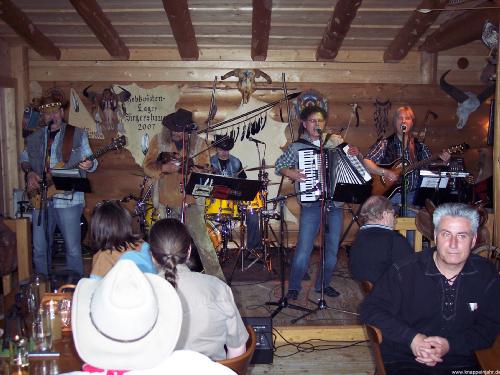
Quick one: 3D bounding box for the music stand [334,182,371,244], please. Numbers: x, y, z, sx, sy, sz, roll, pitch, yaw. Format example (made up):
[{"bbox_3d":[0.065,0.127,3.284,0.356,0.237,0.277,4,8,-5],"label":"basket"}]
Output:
[{"bbox_3d":[0.950,0.463,5.260,0.460,1.040,0.420,-1,5,-11],"label":"music stand"}]

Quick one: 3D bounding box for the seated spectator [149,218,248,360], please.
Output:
[{"bbox_3d":[-0.266,0.737,2.643,0.550,1.270,0.800,0,5,2],"label":"seated spectator"}]

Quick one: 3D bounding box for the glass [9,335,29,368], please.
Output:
[{"bbox_3d":[-0.870,0.609,2.131,0.070,0.115,0.070,0,5,0],"label":"glass"}]

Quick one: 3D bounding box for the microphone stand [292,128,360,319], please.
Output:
[{"bbox_3d":[0.621,0.285,4.729,0.550,1.520,0.580,-1,6,-3],"label":"microphone stand"}]

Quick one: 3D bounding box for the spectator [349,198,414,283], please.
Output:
[{"bbox_3d":[0.930,0.676,3.522,0.530,1.240,0.780,1,5,17],"label":"spectator"}]

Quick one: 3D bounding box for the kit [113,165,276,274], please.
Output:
[{"bbox_3d":[-0.580,0.307,6.471,1.760,1.140,1.150,1,5,8],"label":"kit"}]

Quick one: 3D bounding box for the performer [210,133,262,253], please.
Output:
[{"bbox_3d":[-0.160,0.119,6.708,0.660,1.470,0.720,0,6,5],"label":"performer"}]

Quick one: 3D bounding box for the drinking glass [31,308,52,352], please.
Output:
[{"bbox_3d":[-0.787,0.541,2.130,0.072,0.150,0.072,0,5,0],"label":"drinking glass"}]

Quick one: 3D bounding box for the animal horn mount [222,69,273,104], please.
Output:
[{"bbox_3d":[-0.044,-1.260,7.030,0.640,0.440,0.200,0,5,0],"label":"animal horn mount"}]

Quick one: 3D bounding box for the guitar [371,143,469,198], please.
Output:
[{"bbox_3d":[1.638,-0.220,5.400,1.000,0.380,0.110,-25,-1,8],"label":"guitar"}]

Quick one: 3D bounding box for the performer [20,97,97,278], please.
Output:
[{"bbox_3d":[-1.880,0.028,5.584,0.700,1.850,0.480,-1,5,-12],"label":"performer"}]

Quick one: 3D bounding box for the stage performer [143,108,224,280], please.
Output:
[{"bbox_3d":[-0.599,0.146,5.153,0.740,1.730,0.550,-1,6,-5],"label":"stage performer"}]

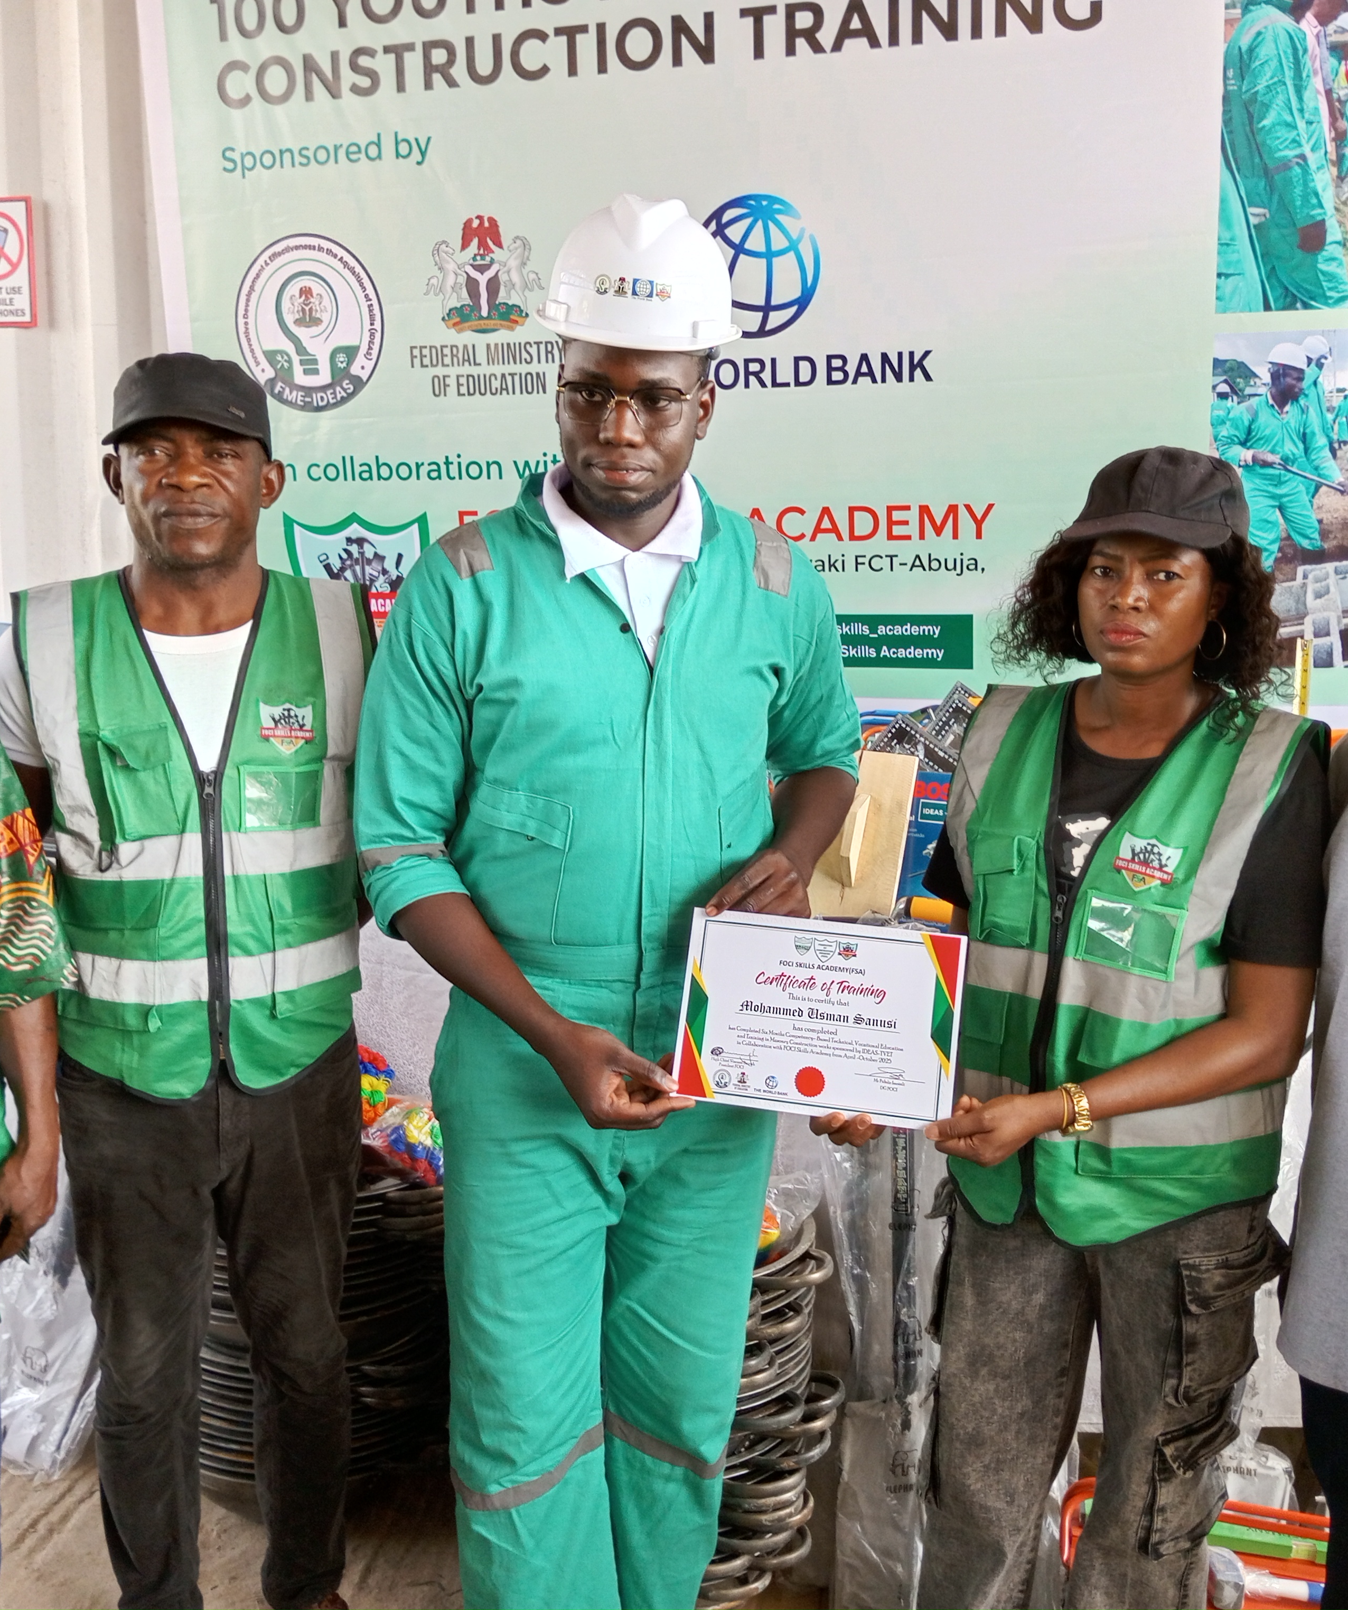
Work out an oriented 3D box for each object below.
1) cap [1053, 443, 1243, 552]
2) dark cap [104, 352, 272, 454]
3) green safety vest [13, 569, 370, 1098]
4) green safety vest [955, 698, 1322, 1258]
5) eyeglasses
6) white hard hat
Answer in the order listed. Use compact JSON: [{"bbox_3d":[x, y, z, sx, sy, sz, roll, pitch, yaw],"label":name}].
[{"bbox_3d":[0.510,-0.324,1.783,0.180,0.125,0.260,4,11,27],"label":"cap"},{"bbox_3d":[-0.573,-0.465,1.978,0.185,0.125,0.240,-1,9,-11],"label":"dark cap"},{"bbox_3d":[-0.588,0.029,2.056,0.420,0.620,0.270,-1,7,-14],"label":"green safety vest"},{"bbox_3d":[0.520,0.170,1.904,0.410,0.610,0.260,5,8,32],"label":"green safety vest"},{"bbox_3d":[-0.038,-0.441,1.813,0.145,0.048,0.145,0,18,12],"label":"eyeglasses"},{"bbox_3d":[-0.040,-0.576,1.835,0.220,0.155,0.285,5,22,7],"label":"white hard hat"}]

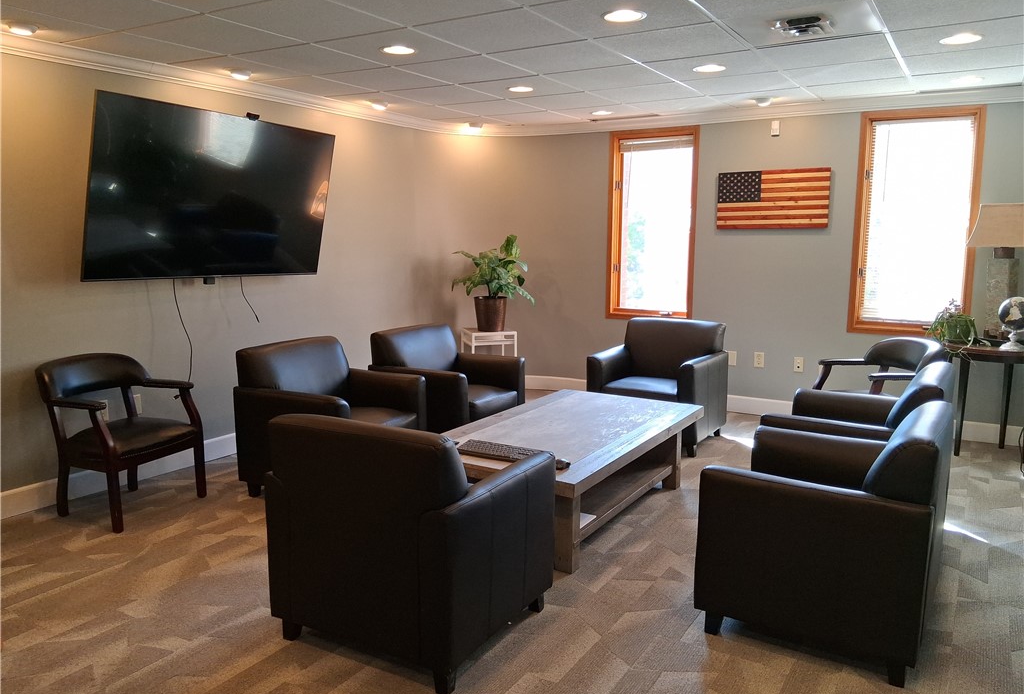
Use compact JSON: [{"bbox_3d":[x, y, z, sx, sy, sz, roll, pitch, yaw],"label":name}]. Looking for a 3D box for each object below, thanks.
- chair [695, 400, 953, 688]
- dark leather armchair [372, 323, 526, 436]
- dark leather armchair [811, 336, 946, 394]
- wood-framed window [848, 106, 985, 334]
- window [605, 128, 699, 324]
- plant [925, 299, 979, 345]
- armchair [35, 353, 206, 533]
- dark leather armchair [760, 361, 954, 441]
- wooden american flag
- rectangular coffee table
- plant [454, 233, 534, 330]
[{"bbox_3d":[1.137,0.607,2.784,0.700,0.795,0.745,5,10,31],"label":"chair"},{"bbox_3d":[-0.404,0.290,4.893,0.700,0.795,0.745,5,10,32],"label":"dark leather armchair"},{"bbox_3d":[2.233,0.350,4.618,0.616,0.788,0.616,-1,9,-10],"label":"dark leather armchair"},{"bbox_3d":[2.757,-0.836,5.270,0.765,1.530,0.100,5,10,31],"label":"wood-framed window"},{"bbox_3d":[1.150,-0.994,6.308,0.742,1.530,0.091,5,10,31],"label":"window"},{"bbox_3d":[2.788,-0.167,4.902,0.300,0.270,0.280,5,10,29],"label":"plant"},{"bbox_3d":[-2.014,0.443,3.959,0.616,0.788,0.616,4,9,23],"label":"armchair"},{"bbox_3d":[1.607,0.499,3.585,0.717,0.798,0.745,5,10,31],"label":"dark leather armchair"},{"bbox_3d":[1.949,-1.100,5.763,0.813,0.426,0.035,5,10,31],"label":"wooden american flag"},{"bbox_3d":[0.294,0.613,4.103,0.938,0.392,1.679,5,10,31],"label":"rectangular coffee table"},{"bbox_3d":[-0.182,-0.533,6.371,0.650,0.788,0.600,0,8,-1],"label":"plant"}]

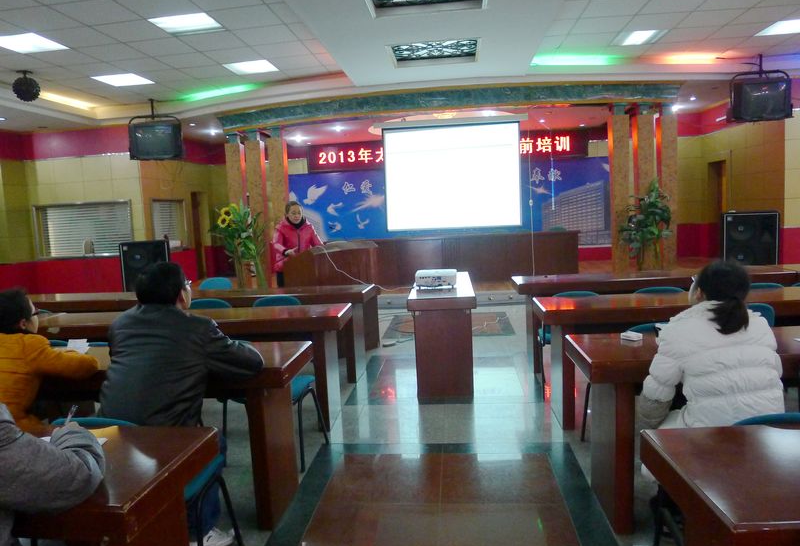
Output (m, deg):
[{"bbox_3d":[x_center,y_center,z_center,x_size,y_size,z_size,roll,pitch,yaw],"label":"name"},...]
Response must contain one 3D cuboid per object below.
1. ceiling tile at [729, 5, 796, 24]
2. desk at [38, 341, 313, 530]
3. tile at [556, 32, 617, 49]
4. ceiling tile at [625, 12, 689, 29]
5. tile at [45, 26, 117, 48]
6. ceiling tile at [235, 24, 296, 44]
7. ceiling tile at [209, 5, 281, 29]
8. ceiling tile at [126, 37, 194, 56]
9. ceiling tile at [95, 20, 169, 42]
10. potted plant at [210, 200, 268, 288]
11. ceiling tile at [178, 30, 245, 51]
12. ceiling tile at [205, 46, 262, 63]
[{"bbox_3d":[4.080,-2.903,6.239,0.600,0.020,0.600,-2,6,6],"label":"ceiling tile"},{"bbox_3d":[-1.492,0.803,2.826,2.100,0.770,0.510,-2,7,6],"label":"desk"},{"bbox_3d":[2.323,-2.856,6.862,0.600,0.020,0.600,-2,7,6],"label":"tile"},{"bbox_3d":[2.927,-2.853,6.298,0.600,0.020,0.590,-2,6,6],"label":"ceiling tile"},{"bbox_3d":[-3.407,-2.524,5.954,0.600,0.020,0.590,-2,6,6],"label":"tile"},{"bbox_3d":[-1.448,-2.602,6.067,0.600,0.020,0.600,-2,6,6],"label":"ceiling tile"},{"bbox_3d":[-1.510,-2.532,5.495,0.600,0.020,0.600,-2,7,6],"label":"ceiling tile"},{"bbox_3d":[-2.627,-2.526,6.248,0.600,0.020,0.600,-2,7,6],"label":"ceiling tile"},{"bbox_3d":[-2.748,-2.502,5.730,0.600,0.020,0.600,-2,6,6],"label":"ceiling tile"},{"bbox_3d":[-2.526,-0.385,8.814,0.880,1.500,0.720,-2,7,6],"label":"potted plant"},{"bbox_3d":[-2.064,-2.582,6.178,0.600,0.020,0.600,-2,6,6],"label":"ceiling tile"},{"bbox_3d":[-2.054,-2.687,6.878,0.600,0.020,0.590,-2,6,6],"label":"ceiling tile"}]

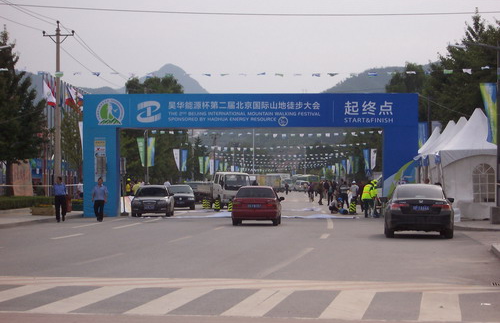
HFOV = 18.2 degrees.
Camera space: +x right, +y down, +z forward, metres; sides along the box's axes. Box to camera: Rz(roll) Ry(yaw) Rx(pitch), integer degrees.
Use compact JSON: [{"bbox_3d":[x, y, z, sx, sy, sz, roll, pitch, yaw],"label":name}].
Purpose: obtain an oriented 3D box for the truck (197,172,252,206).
[{"bbox_3d":[-1.630,1.820,97.700,1.850,2.200,5.600,0,-1,-19],"label":"truck"}]

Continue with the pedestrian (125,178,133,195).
[{"bbox_3d":[-7.711,1.942,99.000,0.500,1.740,0.360,0,-1,18],"label":"pedestrian"}]

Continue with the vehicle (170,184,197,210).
[{"bbox_3d":[-3.920,2.060,91.000,1.680,1.430,4.450,0,-1,0],"label":"vehicle"}]

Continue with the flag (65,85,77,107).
[{"bbox_3d":[-14.950,-5.500,130.000,1.050,1.900,0.400,0,-1,0],"label":"flag"}]

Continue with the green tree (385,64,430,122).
[{"bbox_3d":[11.800,-2.000,115.000,4.800,10.400,4.800,0,-1,0],"label":"green tree"}]

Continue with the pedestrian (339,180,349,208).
[{"bbox_3d":[5.827,2.060,96.500,0.520,1.690,0.400,0,-1,0],"label":"pedestrian"}]

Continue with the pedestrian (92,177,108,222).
[{"bbox_3d":[-5.800,1.495,60.500,0.580,1.730,0.420,0,-1,8],"label":"pedestrian"}]

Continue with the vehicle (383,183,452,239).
[{"bbox_3d":[4.820,1.390,44.600,1.845,1.475,4.900,0,-1,4],"label":"vehicle"}]

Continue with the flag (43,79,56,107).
[{"bbox_3d":[-16.194,-5.573,126.000,1.150,2.250,0.400,0,-1,-6],"label":"flag"}]

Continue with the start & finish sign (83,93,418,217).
[{"bbox_3d":[0.050,-0.260,70.100,14.900,5.470,1.400,0,-1,2],"label":"start & finish sign"}]

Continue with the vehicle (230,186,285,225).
[{"bbox_3d":[0.310,1.600,57.000,1.700,1.430,4.300,0,-1,4],"label":"vehicle"}]

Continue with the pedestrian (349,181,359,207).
[{"bbox_3d":[6.145,2.005,92.000,0.500,1.740,0.360,0,-1,-9],"label":"pedestrian"}]

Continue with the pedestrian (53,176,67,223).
[{"bbox_3d":[-7.340,1.459,60.200,0.520,1.740,0.360,0,-1,9],"label":"pedestrian"}]

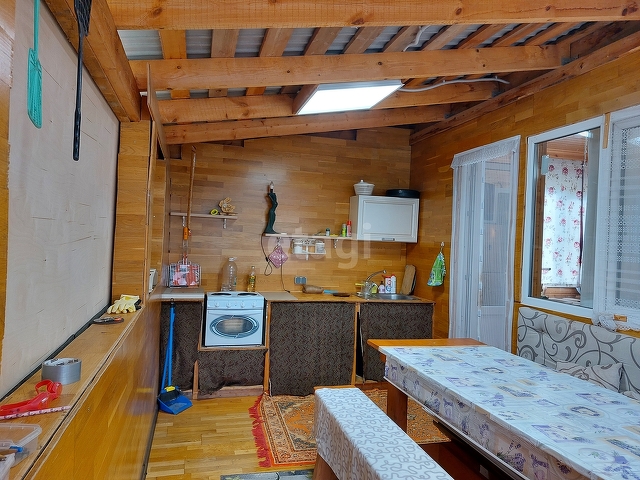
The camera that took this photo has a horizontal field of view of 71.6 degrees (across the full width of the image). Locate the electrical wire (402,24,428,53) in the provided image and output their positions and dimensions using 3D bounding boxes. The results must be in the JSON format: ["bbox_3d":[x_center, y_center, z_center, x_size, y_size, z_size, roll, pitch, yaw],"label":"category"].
[{"bbox_3d":[0.570,-1.197,2.629,0.100,0.060,0.360,3,0,-16],"label":"electrical wire"}]

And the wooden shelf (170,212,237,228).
[{"bbox_3d":[-1.174,-0.188,4.497,0.646,0.118,0.170,3,0,-16],"label":"wooden shelf"}]

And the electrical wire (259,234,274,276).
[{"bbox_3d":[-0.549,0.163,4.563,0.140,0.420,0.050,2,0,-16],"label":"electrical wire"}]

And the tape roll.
[{"bbox_3d":[-0.666,0.339,1.147,0.086,0.044,0.086,3,0,-16],"label":"tape roll"}]

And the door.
[{"bbox_3d":[1.361,0.336,3.887,0.070,2.326,0.930,3,0,-16],"label":"door"}]

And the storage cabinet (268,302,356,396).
[{"bbox_3d":[-0.132,1.000,4.409,0.870,0.850,0.560,2,0,-16],"label":"storage cabinet"}]

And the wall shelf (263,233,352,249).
[{"bbox_3d":[-0.119,0.010,4.691,0.953,0.113,0.183,3,0,-16],"label":"wall shelf"}]

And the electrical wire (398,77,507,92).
[{"bbox_3d":[1.035,-1.173,3.371,0.960,0.090,0.050,-11,3,-15],"label":"electrical wire"}]

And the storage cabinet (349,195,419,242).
[{"bbox_3d":[0.699,-0.222,4.868,0.695,0.471,0.276,3,0,-16],"label":"storage cabinet"}]

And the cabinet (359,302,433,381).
[{"bbox_3d":[0.658,1.051,4.772,0.822,0.868,0.620,3,0,-16],"label":"cabinet"}]

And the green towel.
[{"bbox_3d":[1.157,0.291,4.377,0.070,0.350,0.230,2,0,-16],"label":"green towel"}]

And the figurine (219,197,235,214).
[{"bbox_3d":[-0.921,-0.344,4.412,0.165,0.180,0.090,2,0,-16],"label":"figurine"}]

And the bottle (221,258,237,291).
[{"bbox_3d":[-0.932,0.369,4.548,0.155,0.358,0.155,3,0,-16],"label":"bottle"}]

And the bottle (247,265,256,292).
[{"bbox_3d":[-0.692,0.421,4.617,0.078,0.280,0.078,3,0,-16],"label":"bottle"}]

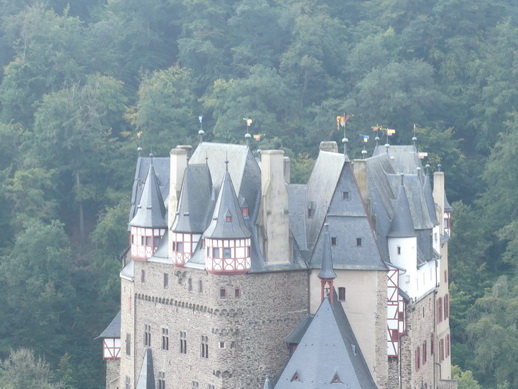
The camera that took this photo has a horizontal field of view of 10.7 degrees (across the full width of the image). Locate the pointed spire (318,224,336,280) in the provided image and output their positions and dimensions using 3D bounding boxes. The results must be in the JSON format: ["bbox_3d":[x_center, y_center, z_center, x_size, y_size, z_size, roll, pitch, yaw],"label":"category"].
[{"bbox_3d":[5.565,4.671,225.000,1.450,4.500,1.450,0,8,0],"label":"pointed spire"}]

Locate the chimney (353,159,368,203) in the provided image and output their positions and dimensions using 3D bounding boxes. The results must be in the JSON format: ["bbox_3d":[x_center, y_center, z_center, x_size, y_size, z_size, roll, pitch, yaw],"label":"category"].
[{"bbox_3d":[8.802,-1.122,239.000,1.200,3.900,1.100,-3,8,-25],"label":"chimney"}]

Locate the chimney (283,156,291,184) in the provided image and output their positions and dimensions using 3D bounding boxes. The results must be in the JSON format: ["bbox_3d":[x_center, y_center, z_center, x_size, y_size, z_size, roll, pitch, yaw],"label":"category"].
[{"bbox_3d":[2.349,-2.001,241.000,0.900,2.400,0.900,-4,8,-27],"label":"chimney"}]

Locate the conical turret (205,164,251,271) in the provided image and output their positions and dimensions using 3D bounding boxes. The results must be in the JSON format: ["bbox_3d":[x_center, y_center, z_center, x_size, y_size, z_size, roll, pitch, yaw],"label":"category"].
[{"bbox_3d":[-2.533,1.910,230.000,3.900,9.200,3.900,-3,8,-20],"label":"conical turret"}]

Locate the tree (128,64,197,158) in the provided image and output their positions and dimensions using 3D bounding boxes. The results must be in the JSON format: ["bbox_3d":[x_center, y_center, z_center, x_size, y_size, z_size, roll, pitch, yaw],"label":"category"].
[{"bbox_3d":[-13.025,-10.153,370.000,9.400,14.500,9.400,0,8,0],"label":"tree"}]

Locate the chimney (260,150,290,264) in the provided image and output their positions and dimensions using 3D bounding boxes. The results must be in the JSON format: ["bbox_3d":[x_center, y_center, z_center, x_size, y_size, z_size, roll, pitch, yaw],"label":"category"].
[{"bbox_3d":[1.382,1.089,232.000,2.000,9.400,1.700,-4,8,-27],"label":"chimney"}]

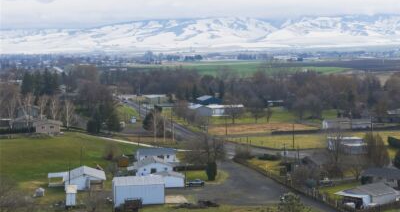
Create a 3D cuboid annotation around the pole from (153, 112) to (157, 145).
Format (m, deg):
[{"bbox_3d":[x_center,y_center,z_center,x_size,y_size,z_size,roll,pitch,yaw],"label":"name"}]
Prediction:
[{"bbox_3d":[-19.240,9.380,345.000,0.400,13.300,0.400,0,4,0],"label":"pole"}]

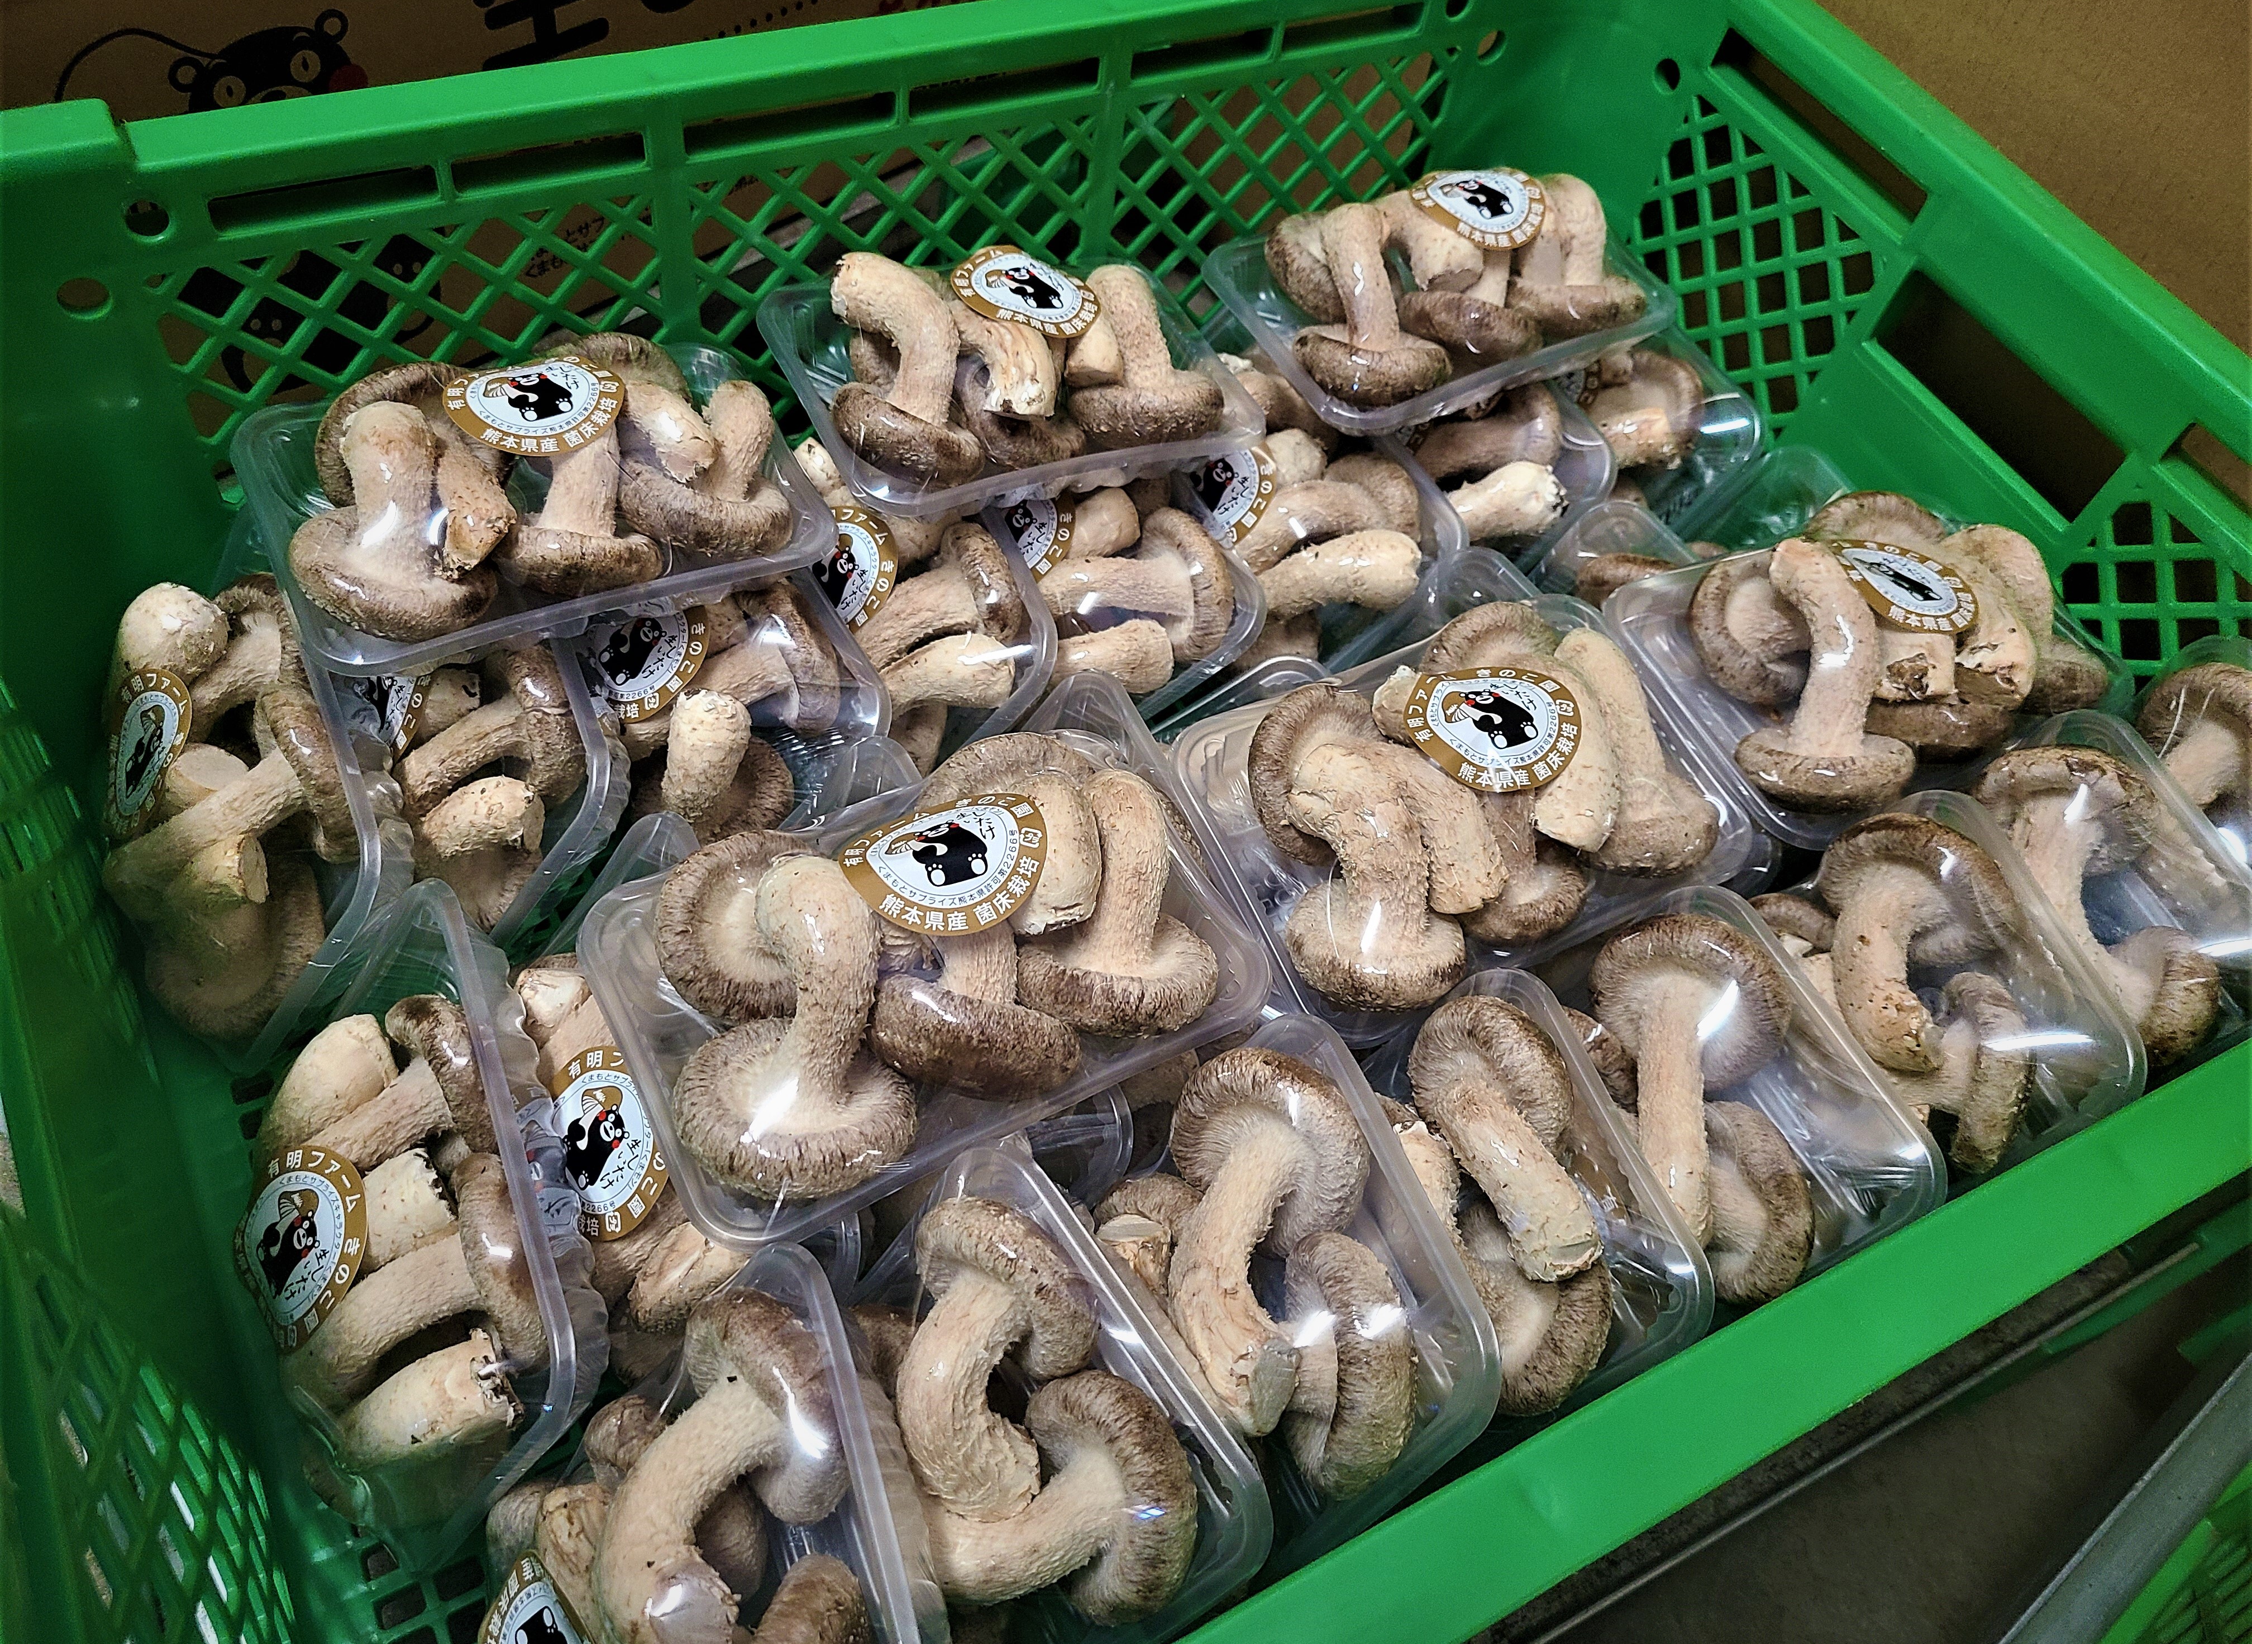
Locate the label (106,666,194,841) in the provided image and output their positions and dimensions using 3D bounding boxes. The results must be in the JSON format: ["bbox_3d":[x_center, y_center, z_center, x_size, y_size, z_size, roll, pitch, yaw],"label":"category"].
[{"bbox_3d":[-0.258,-0.018,0.447,0.045,0.006,0.045,27,94,34],"label":"label"}]

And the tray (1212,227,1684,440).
[{"bbox_3d":[0.102,-0.166,0.565,0.132,0.030,0.094,-20,56,-15],"label":"tray"}]

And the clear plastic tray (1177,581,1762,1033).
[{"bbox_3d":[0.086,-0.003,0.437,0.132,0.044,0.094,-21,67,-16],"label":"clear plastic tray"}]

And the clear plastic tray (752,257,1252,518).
[{"bbox_3d":[-0.030,-0.118,0.456,0.126,0.054,0.084,-17,62,-30],"label":"clear plastic tray"}]

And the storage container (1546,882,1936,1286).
[{"bbox_3d":[0.118,0.078,0.395,0.054,0.126,0.084,-14,63,-49],"label":"storage container"}]

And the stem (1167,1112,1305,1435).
[{"bbox_3d":[0.021,0.087,0.325,0.021,0.019,0.055,3,79,31],"label":"stem"}]

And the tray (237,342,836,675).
[{"bbox_3d":[-0.140,-0.078,0.409,0.126,0.054,0.084,-19,63,-26],"label":"tray"}]

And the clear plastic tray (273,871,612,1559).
[{"bbox_3d":[-0.147,0.081,0.367,0.054,0.084,0.126,2,53,-45],"label":"clear plastic tray"}]

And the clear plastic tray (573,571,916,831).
[{"bbox_3d":[-0.124,-0.042,0.526,0.094,0.032,0.132,-37,61,11],"label":"clear plastic tray"}]

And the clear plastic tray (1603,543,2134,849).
[{"bbox_3d":[0.189,-0.040,0.428,0.126,0.054,0.084,-18,61,-21],"label":"clear plastic tray"}]

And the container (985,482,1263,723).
[{"bbox_3d":[-0.019,-0.080,0.566,0.094,0.032,0.132,-34,62,5],"label":"container"}]

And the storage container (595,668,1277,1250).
[{"bbox_3d":[-0.038,0.029,0.342,0.126,0.054,0.084,-21,59,-22],"label":"storage container"}]

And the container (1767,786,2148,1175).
[{"bbox_3d":[0.228,0.065,0.516,0.042,0.145,0.100,-1,55,-31],"label":"container"}]

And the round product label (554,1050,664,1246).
[{"bbox_3d":[-0.110,0.068,0.356,0.003,0.041,0.041,7,44,-51],"label":"round product label"}]

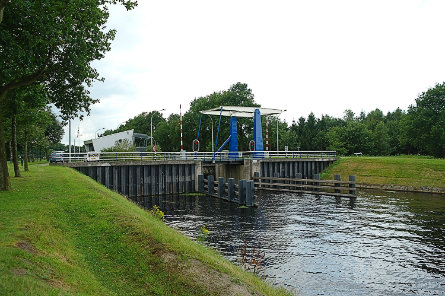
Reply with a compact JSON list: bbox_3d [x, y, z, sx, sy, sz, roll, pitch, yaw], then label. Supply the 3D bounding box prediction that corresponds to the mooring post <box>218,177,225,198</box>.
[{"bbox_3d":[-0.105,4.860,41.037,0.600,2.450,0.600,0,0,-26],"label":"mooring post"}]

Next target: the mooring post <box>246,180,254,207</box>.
[{"bbox_3d":[2.760,4.470,33.100,0.620,2.450,0.620,0,0,-24],"label":"mooring post"}]

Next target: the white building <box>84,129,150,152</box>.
[{"bbox_3d":[-19.600,-0.660,62.700,11.200,4.900,5.800,0,0,22],"label":"white building"}]

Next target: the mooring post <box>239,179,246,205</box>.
[{"bbox_3d":[2.227,4.799,36.582,0.650,2.560,0.620,0,0,-26],"label":"mooring post"}]

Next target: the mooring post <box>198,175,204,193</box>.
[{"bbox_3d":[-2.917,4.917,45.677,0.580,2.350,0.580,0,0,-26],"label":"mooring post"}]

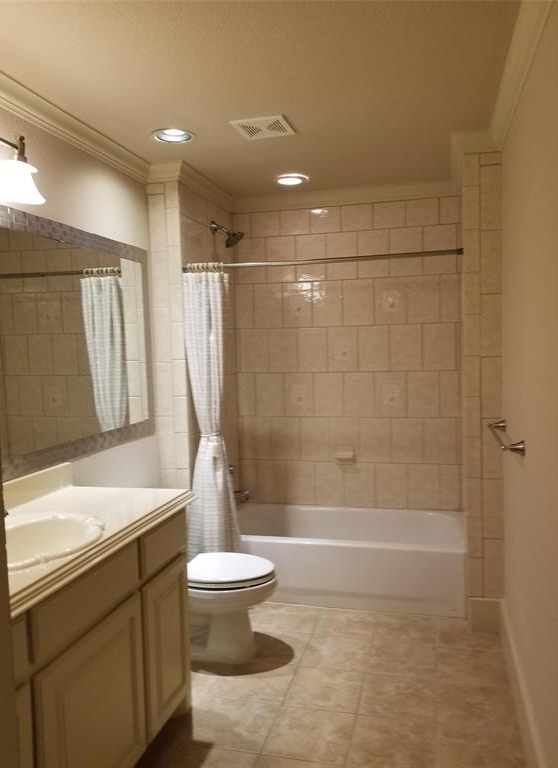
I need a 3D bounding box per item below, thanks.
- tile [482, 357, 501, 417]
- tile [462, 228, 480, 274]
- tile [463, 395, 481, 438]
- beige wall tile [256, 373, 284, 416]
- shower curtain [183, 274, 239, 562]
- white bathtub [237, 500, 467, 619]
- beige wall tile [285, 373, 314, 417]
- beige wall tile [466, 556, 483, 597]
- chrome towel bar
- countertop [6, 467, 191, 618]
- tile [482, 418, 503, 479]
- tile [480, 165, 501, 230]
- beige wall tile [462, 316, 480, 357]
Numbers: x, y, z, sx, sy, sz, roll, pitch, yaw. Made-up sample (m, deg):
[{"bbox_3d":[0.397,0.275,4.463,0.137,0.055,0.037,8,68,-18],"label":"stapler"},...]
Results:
[{"bbox_3d":[1.038,0.016,2.827,0.102,0.301,0.013,0,4,15],"label":"tile"},{"bbox_3d":[0.929,-0.647,2.797,0.084,0.210,0.010,0,4,16],"label":"tile"},{"bbox_3d":[0.961,0.166,2.857,0.078,0.199,0.010,-1,4,15],"label":"tile"},{"bbox_3d":[-0.062,0.071,3.954,0.201,0.301,0.013,0,4,15],"label":"beige wall tile"},{"bbox_3d":[-0.396,0.256,3.243,0.330,1.760,0.150,-1,4,15],"label":"shower curtain"},{"bbox_3d":[0.355,1.040,3.585,1.506,0.367,0.744,0,4,16],"label":"white bathtub"},{"bbox_3d":[0.135,0.070,3.903,0.201,0.301,0.013,0,4,15],"label":"beige wall tile"},{"bbox_3d":[0.983,0.975,2.910,0.078,0.197,0.010,-1,4,15],"label":"beige wall tile"},{"bbox_3d":[0.924,0.212,2.359,0.071,0.055,0.705,0,4,16],"label":"chrome towel bar"},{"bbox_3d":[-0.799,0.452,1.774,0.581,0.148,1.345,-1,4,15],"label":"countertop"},{"bbox_3d":[1.048,0.318,2.849,0.103,0.301,0.013,0,4,15],"label":"tile"},{"bbox_3d":[1.020,-0.889,2.766,0.096,0.304,0.010,-1,4,15],"label":"tile"},{"bbox_3d":[0.946,-0.240,2.831,0.074,0.201,0.013,0,4,15],"label":"beige wall tile"}]

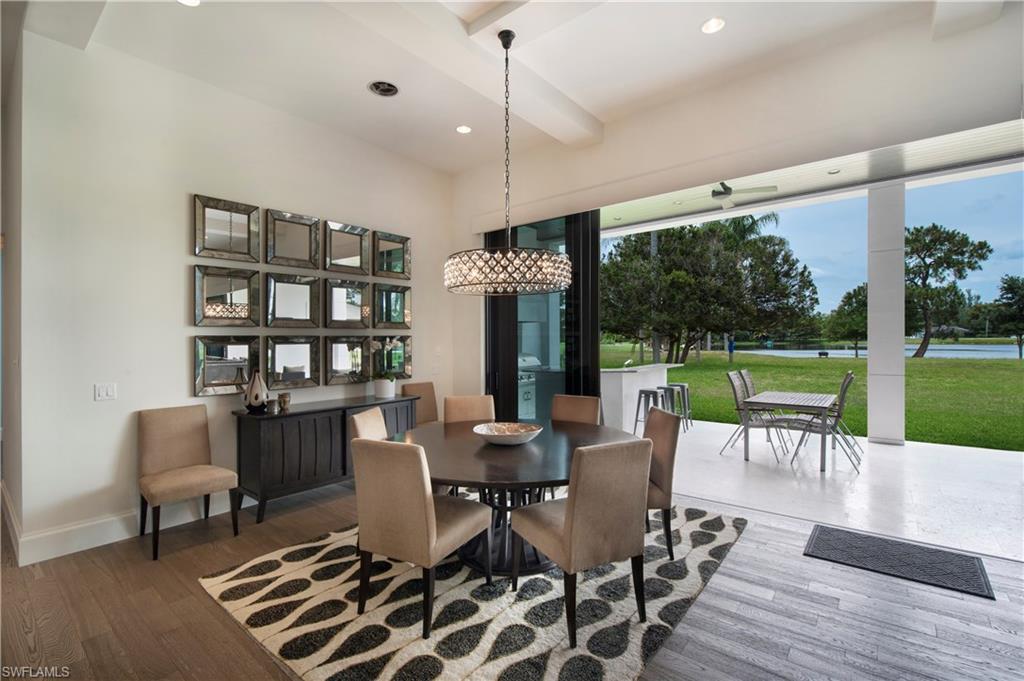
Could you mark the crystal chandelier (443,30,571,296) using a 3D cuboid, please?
[{"bbox_3d":[-0.030,-1.260,3.214,0.900,1.815,0.900,0,0,0],"label":"crystal chandelier"}]

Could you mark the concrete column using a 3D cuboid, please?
[{"bbox_3d":[5.490,-0.380,6.681,0.422,3.727,0.422,-1,0,38],"label":"concrete column"}]

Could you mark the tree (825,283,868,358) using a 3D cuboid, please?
[{"bbox_3d":[29.292,-1.839,38.000,5.500,6.500,5.500,0,0,38],"label":"tree"}]

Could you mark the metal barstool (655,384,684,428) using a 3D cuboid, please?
[{"bbox_3d":[2.459,1.103,7.180,0.410,0.710,0.410,0,0,38],"label":"metal barstool"}]

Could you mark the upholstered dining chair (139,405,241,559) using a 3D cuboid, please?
[{"bbox_3d":[-2.491,1.022,3.475,0.610,0.960,0.530,0,0,41],"label":"upholstered dining chair"}]

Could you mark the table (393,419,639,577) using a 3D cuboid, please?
[{"bbox_3d":[0.007,1.098,3.277,1.850,0.747,1.850,0,0,0],"label":"table"}]

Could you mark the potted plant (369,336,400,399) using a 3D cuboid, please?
[{"bbox_3d":[-1.392,0.297,5.020,0.300,0.660,0.330,0,0,0],"label":"potted plant"}]

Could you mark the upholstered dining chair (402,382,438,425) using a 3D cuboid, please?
[{"bbox_3d":[-0.943,1.002,5.361,0.610,0.960,0.520,0,0,38],"label":"upholstered dining chair"}]

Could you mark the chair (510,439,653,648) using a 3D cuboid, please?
[{"bbox_3d":[0.359,0.992,2.523,0.520,0.960,0.610,-1,0,-28],"label":"chair"}]

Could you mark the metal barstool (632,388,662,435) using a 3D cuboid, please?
[{"bbox_3d":[2.139,1.134,6.946,0.408,0.740,0.408,-1,0,38],"label":"metal barstool"}]

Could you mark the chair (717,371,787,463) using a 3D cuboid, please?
[{"bbox_3d":[3.159,0.957,5.910,0.728,1.072,0.557,-1,0,38],"label":"chair"}]

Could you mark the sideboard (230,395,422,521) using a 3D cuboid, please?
[{"bbox_3d":[-1.762,1.079,4.590,0.520,0.873,1.767,-1,0,38],"label":"sideboard"}]

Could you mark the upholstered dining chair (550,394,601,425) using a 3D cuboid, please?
[{"bbox_3d":[0.460,1.015,4.148,0.543,0.973,0.667,-1,0,34],"label":"upholstered dining chair"}]

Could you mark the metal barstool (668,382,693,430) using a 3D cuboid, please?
[{"bbox_3d":[2.806,1.098,7.652,0.410,0.710,0.410,0,0,38],"label":"metal barstool"}]

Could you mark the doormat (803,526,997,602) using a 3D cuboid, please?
[{"bbox_3d":[2.602,1.478,3.128,0.924,0.012,0.653,-1,0,38],"label":"doormat"}]

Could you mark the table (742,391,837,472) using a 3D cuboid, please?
[{"bbox_3d":[3.564,1.096,5.766,0.850,0.720,1.400,0,0,38],"label":"table"}]

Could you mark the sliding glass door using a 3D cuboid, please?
[{"bbox_3d":[0.320,0.031,5.602,1.648,2.955,0.178,-1,0,38],"label":"sliding glass door"}]

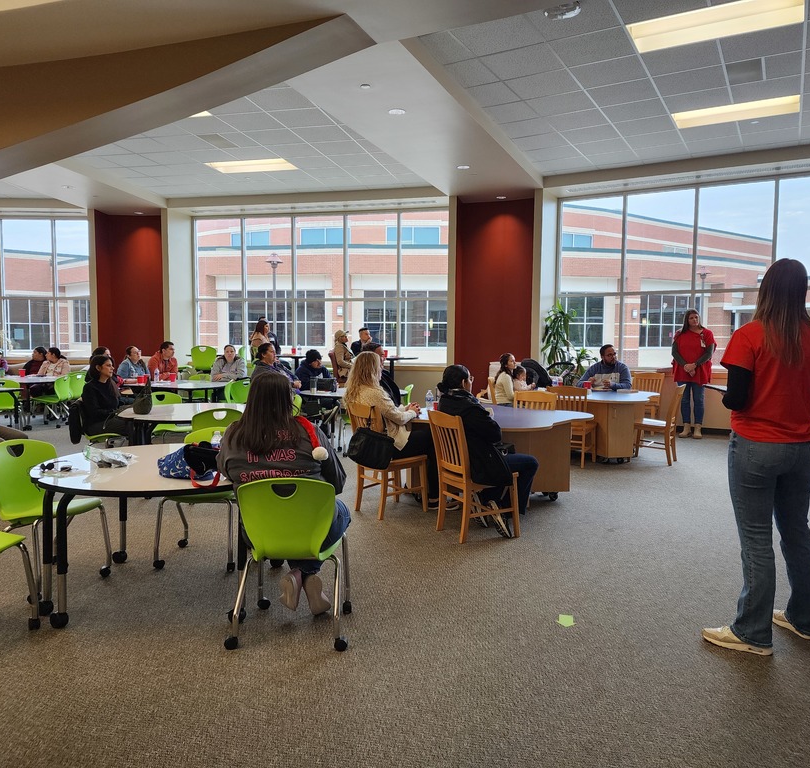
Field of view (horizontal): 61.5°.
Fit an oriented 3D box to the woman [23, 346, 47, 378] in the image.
[{"bbox_3d":[-6.080,-0.034,11.128,0.480,1.150,0.700,3,5,37],"label":"woman"}]

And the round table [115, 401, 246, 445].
[{"bbox_3d":[-1.804,0.581,5.991,1.328,0.695,1.328,1,4,0],"label":"round table"}]

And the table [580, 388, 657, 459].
[{"bbox_3d":[2.259,0.500,7.803,1.420,0.730,1.420,1,4,17],"label":"table"}]

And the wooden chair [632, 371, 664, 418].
[{"bbox_3d":[3.529,0.285,9.923,0.460,0.870,0.520,3,5,37],"label":"wooden chair"}]

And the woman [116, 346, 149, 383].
[{"bbox_3d":[-3.810,0.087,9.751,0.750,1.245,0.520,4,5,41],"label":"woman"}]

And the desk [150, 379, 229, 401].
[{"bbox_3d":[-3.006,0.366,8.950,1.420,0.710,1.420,0,4,0],"label":"desk"}]

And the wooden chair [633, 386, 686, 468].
[{"bbox_3d":[2.763,0.434,7.475,0.510,0.845,0.445,3,5,31],"label":"wooden chair"}]

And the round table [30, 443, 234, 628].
[{"bbox_3d":[-1.264,0.765,3.699,1.308,0.695,1.308,1,4,0],"label":"round table"}]

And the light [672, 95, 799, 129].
[{"bbox_3d":[3.526,-2.909,7.258,1.200,0.090,0.600,3,5,29],"label":"light"}]

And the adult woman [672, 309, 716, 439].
[{"bbox_3d":[3.860,-0.139,9.144,0.560,1.700,0.360,2,5,25],"label":"adult woman"}]

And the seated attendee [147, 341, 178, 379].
[{"bbox_3d":[-3.680,-0.027,10.527,0.520,1.235,0.680,-2,5,-31],"label":"seated attendee"}]

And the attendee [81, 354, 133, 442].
[{"bbox_3d":[-2.742,0.308,6.400,0.660,1.190,0.470,-1,4,-14],"label":"attendee"}]

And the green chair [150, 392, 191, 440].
[{"bbox_3d":[-2.441,0.479,6.984,0.520,0.750,0.530,-3,5,-37],"label":"green chair"}]

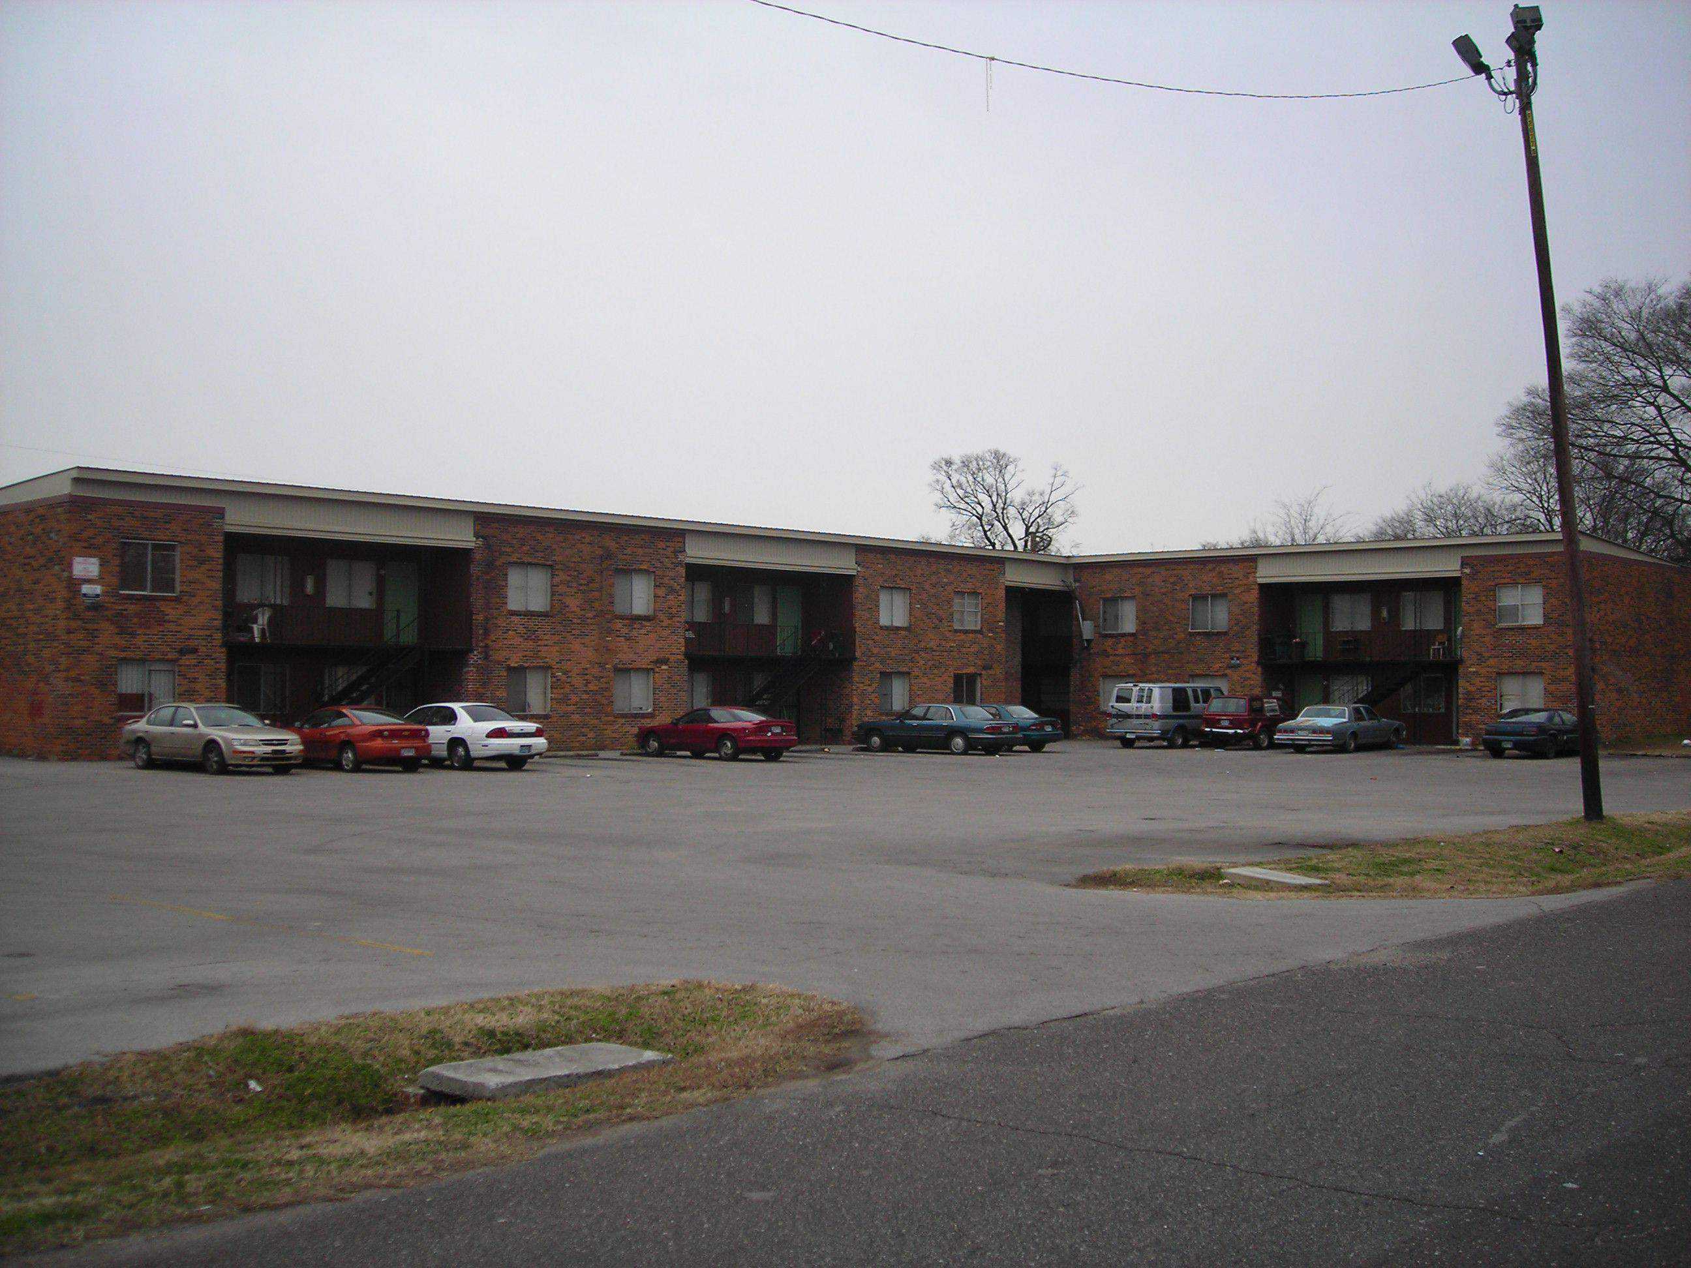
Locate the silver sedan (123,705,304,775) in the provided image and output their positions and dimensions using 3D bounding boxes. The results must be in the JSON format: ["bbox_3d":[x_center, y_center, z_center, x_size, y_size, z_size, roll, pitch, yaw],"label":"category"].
[{"bbox_3d":[-13.304,2.149,38.902,4.800,1.420,1.770,-1,-2,37],"label":"silver sedan"}]

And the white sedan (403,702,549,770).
[{"bbox_3d":[-8.601,2.203,40.462,5.050,1.410,1.840,-1,-2,37],"label":"white sedan"}]

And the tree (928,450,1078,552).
[{"bbox_3d":[8.300,-2.550,97.800,7.950,14.360,7.950,0,-2,0],"label":"tree"}]

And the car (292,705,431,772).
[{"bbox_3d":[-10.528,2.178,39.079,4.580,1.360,1.720,-1,-2,40],"label":"car"}]

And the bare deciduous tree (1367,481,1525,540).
[{"bbox_3d":[29.760,-1.500,91.830,7.790,12.130,7.790,0,-2,0],"label":"bare deciduous tree"}]

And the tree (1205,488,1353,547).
[{"bbox_3d":[21.010,-1.340,89.840,7.050,11.610,7.050,0,-2,0],"label":"tree"}]

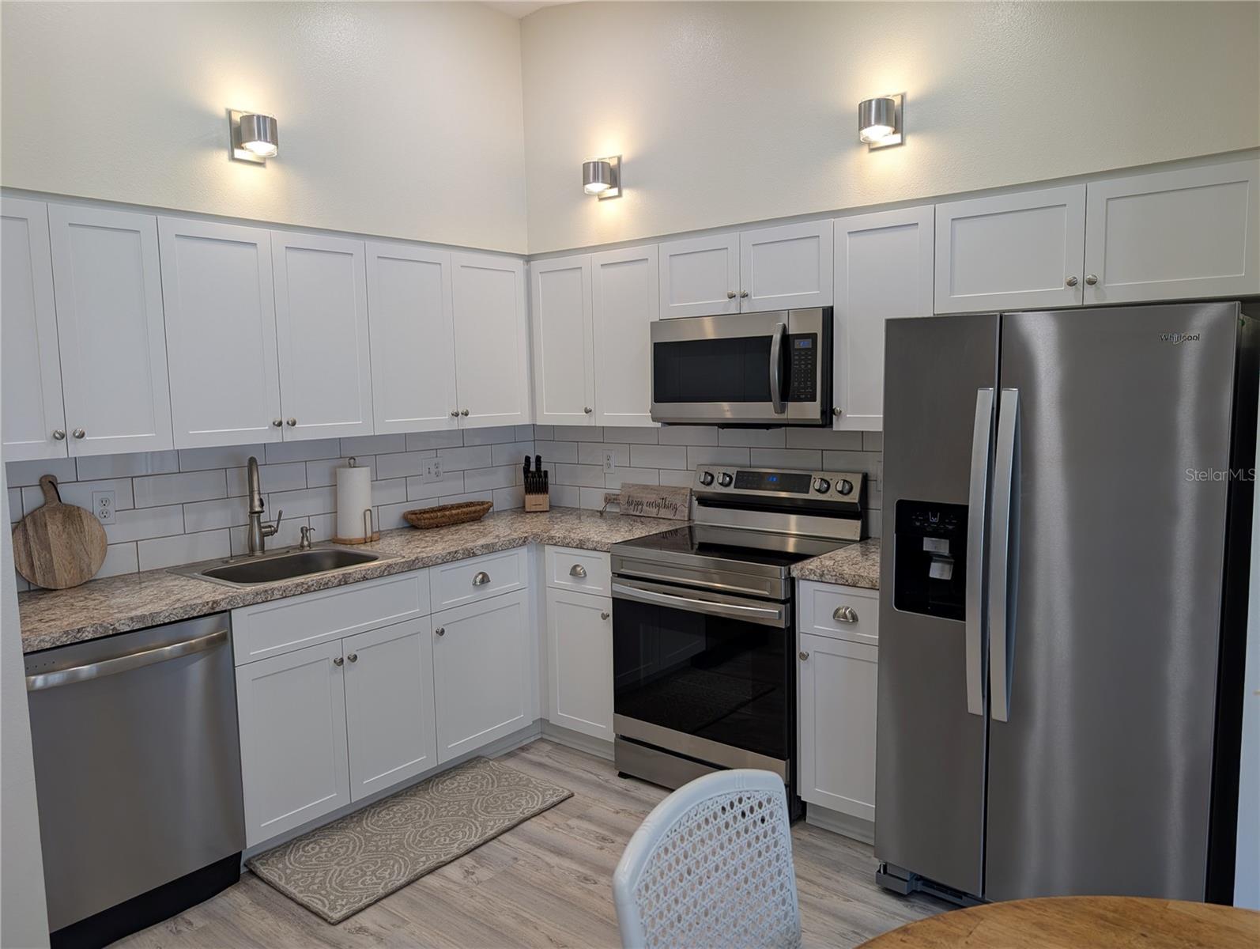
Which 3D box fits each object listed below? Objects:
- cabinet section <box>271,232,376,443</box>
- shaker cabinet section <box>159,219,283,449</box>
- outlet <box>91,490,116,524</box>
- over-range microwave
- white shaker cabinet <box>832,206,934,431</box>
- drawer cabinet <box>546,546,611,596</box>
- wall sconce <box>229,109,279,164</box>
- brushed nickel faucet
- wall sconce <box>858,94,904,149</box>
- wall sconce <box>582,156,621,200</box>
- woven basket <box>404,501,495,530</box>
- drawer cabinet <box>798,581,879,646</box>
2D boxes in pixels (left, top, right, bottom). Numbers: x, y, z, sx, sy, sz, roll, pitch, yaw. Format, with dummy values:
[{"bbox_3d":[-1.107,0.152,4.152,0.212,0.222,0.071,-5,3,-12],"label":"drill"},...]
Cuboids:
[{"bbox_3d":[-1.242,-0.505,3.312,0.325,0.731,0.377,4,8,39],"label":"cabinet section"},{"bbox_3d":[-1.479,-0.469,3.023,0.325,0.731,0.375,4,8,39],"label":"shaker cabinet section"},{"bbox_3d":[-1.763,0.112,2.933,0.010,0.114,0.070,4,8,39],"label":"outlet"},{"bbox_3d":[0.494,-0.405,3.416,0.757,0.420,0.420,4,8,39],"label":"over-range microwave"},{"bbox_3d":[0.953,-0.533,3.086,0.352,0.750,0.334,4,8,39],"label":"white shaker cabinet"},{"bbox_3d":[-0.038,0.365,3.722,0.380,0.178,0.528,4,8,39],"label":"drawer cabinet"},{"bbox_3d":[-1.365,-1.247,3.203,0.150,0.184,0.125,4,8,39],"label":"wall sconce"},{"bbox_3d":[-1.324,0.122,3.208,0.130,0.370,0.250,-6,7,-36],"label":"brushed nickel faucet"},{"bbox_3d":[0.807,-1.157,2.837,0.127,0.166,0.135,4,8,39],"label":"wall sconce"},{"bbox_3d":[-0.126,-1.223,3.583,0.127,0.166,0.135,4,8,39],"label":"wall sconce"},{"bbox_3d":[-0.816,0.189,3.964,0.180,0.077,0.480,4,8,44],"label":"woven basket"},{"bbox_3d":[0.851,0.421,3.007,0.312,0.178,0.528,4,8,39],"label":"drawer cabinet"}]

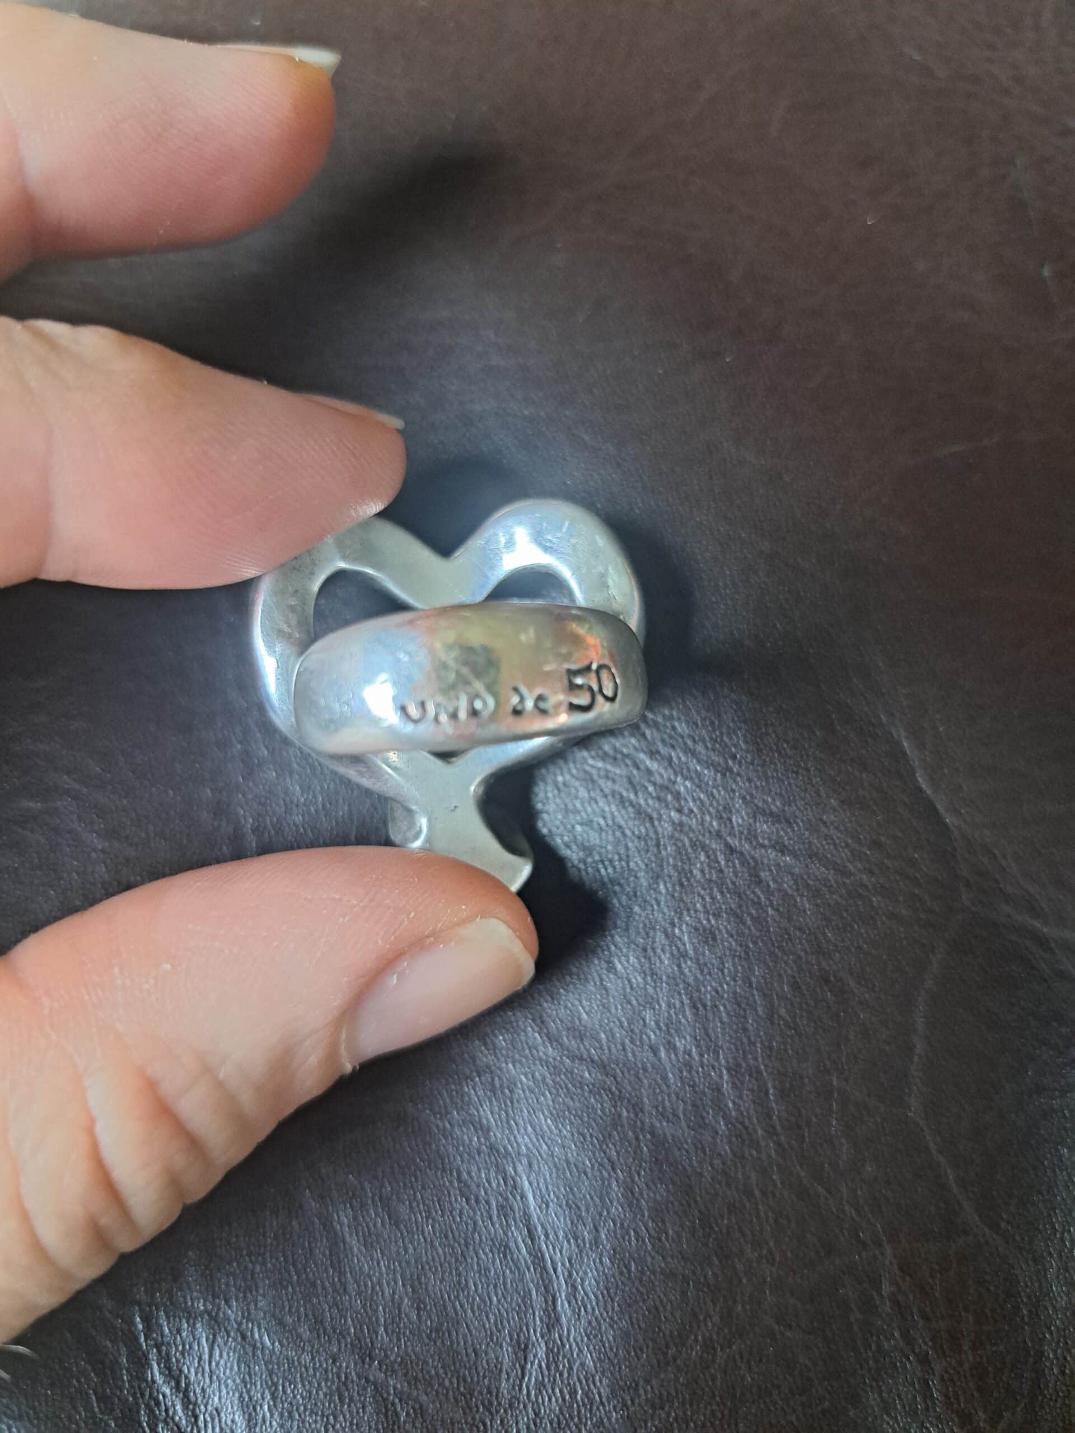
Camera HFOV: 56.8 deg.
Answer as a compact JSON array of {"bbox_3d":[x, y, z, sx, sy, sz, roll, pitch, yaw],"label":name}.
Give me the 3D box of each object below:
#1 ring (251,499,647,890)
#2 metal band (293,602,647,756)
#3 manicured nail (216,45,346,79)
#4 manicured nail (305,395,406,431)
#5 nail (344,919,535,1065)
[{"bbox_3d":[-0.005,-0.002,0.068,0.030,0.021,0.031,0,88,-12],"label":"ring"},{"bbox_3d":[-0.004,-0.002,0.064,0.022,0.021,0.008,-4,90,-12],"label":"metal band"},{"bbox_3d":[-0.021,-0.053,0.080,0.011,0.009,0.003,6,108,0],"label":"manicured nail"},{"bbox_3d":[-0.014,-0.023,0.074,0.010,0.009,0.003,20,96,0],"label":"manicured nail"},{"bbox_3d":[-0.007,0.019,0.069,0.014,0.011,0.004,-33,57,-2],"label":"nail"}]

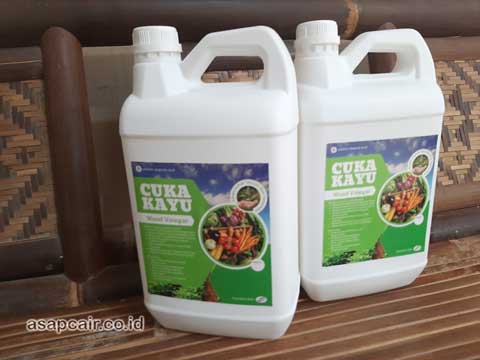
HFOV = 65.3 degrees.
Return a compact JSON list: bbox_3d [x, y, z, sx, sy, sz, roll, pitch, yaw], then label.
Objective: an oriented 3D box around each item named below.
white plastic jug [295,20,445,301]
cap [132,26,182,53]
[{"bbox_3d":[0.151,-0.025,0.489,0.178,0.335,0.123,-5,17,-11],"label":"white plastic jug"},{"bbox_3d":[-0.088,-0.149,0.396,0.050,0.022,0.050,-2,16,1],"label":"cap"}]

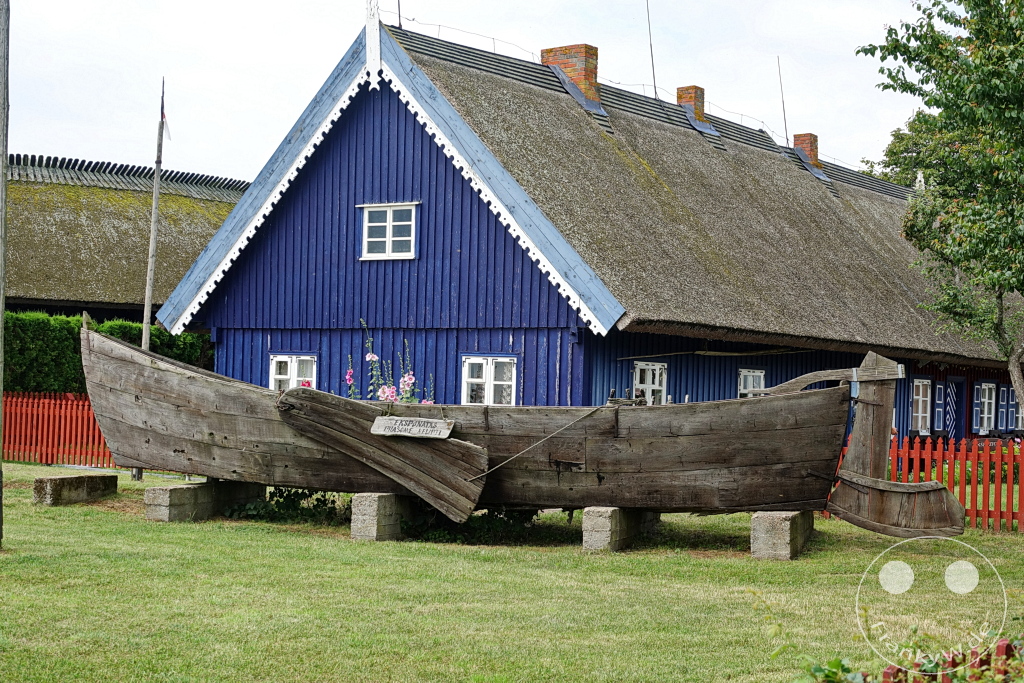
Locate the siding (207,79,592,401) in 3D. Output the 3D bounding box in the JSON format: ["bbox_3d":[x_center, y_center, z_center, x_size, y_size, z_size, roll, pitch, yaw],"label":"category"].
[{"bbox_3d":[-1.863,-0.926,24.268,7.400,5.950,0.200,0,-2,38],"label":"siding"}]

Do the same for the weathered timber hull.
[{"bbox_3d":[-0.921,0.780,18.255,9.250,1.800,2.400,1,-2,21],"label":"weathered timber hull"}]

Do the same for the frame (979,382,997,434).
[{"bbox_3d":[9.569,1.351,33.160,0.120,0.995,0.753,0,-2,38],"label":"frame"}]

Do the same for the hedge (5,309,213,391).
[{"bbox_3d":[-9.085,0.996,36.774,1.200,2.900,6.200,0,-3,41],"label":"hedge"}]

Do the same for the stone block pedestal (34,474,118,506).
[{"bbox_3d":[-5.465,1.854,20.724,0.280,0.340,1.380,1,-2,22],"label":"stone block pedestal"}]

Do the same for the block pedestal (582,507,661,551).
[{"bbox_3d":[1.184,1.896,17.376,0.290,0.440,2.050,1,-2,19],"label":"block pedestal"}]

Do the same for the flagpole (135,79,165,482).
[{"bbox_3d":[-5.648,-0.984,25.781,0.170,6.337,0.160,4,-2,-13],"label":"flagpole"}]

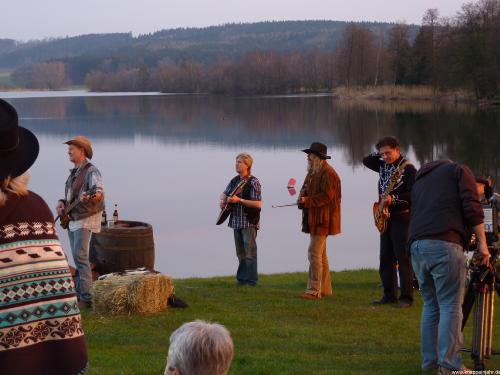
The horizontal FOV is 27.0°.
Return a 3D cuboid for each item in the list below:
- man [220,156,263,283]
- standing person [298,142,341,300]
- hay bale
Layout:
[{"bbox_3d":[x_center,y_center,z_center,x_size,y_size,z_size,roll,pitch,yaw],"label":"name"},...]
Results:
[{"bbox_3d":[-0.100,0.430,13.850,0.420,1.780,0.540,-4,7,-38],"label":"man"},{"bbox_3d":[0.835,0.405,12.400,0.520,1.870,0.560,-1,6,-9],"label":"standing person"},{"bbox_3d":[-1.238,1.128,11.050,0.460,0.360,0.860,0,2,29],"label":"hay bale"}]

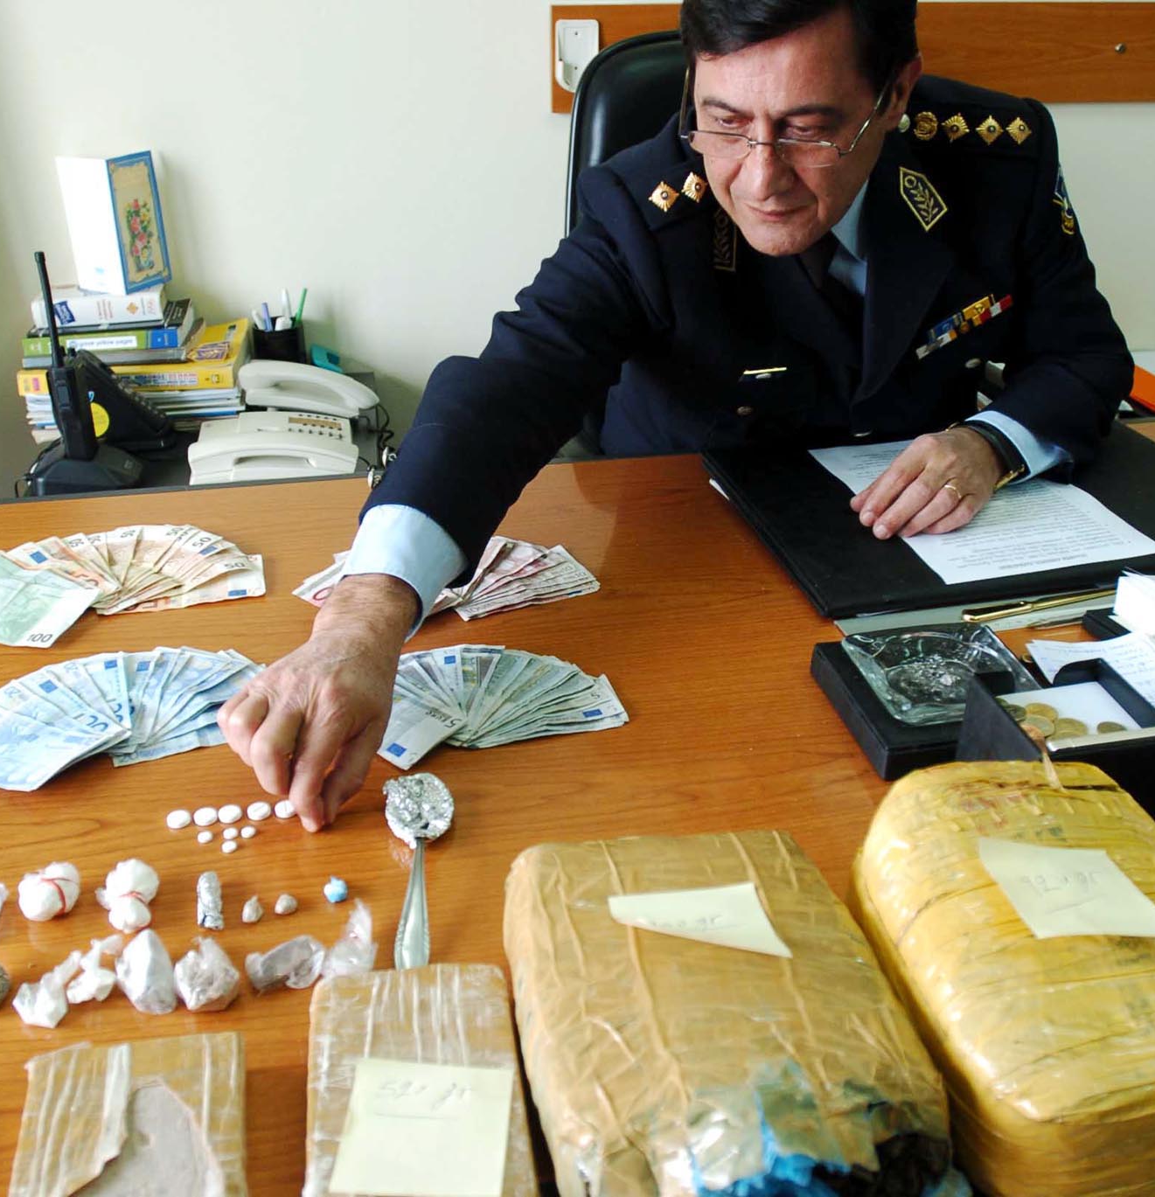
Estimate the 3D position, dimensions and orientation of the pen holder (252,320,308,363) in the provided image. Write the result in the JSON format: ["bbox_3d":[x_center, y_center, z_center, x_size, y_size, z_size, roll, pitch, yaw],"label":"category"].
[{"bbox_3d":[-0.435,-0.353,1.858,0.076,0.100,0.076,-5,30,-8],"label":"pen holder"}]

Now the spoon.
[{"bbox_3d":[-0.100,0.168,0.769,0.046,0.021,0.186,-3,30,-4],"label":"spoon"}]

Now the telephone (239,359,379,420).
[{"bbox_3d":[-0.379,-0.292,1.773,0.207,0.078,0.105,5,30,9],"label":"telephone"}]

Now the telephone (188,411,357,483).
[{"bbox_3d":[-0.380,-0.191,1.602,0.206,0.070,0.152,-4,30,-6],"label":"telephone"}]

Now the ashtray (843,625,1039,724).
[{"bbox_3d":[0.263,0.054,0.898,0.105,0.029,0.103,-4,30,-7],"label":"ashtray"}]

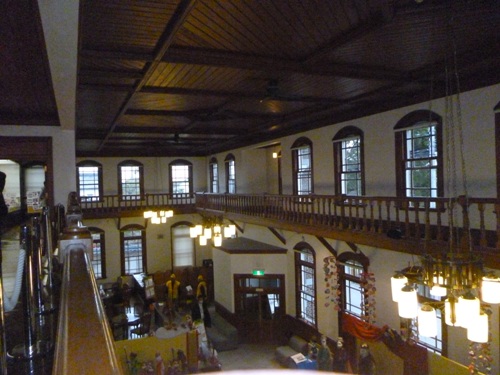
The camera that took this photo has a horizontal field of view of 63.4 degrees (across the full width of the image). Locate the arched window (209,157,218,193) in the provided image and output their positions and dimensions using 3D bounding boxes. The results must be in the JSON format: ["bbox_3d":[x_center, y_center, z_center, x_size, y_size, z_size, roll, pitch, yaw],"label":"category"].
[{"bbox_3d":[-1.932,-0.539,22.537,0.200,2.248,1.409,-2,0,-24],"label":"arched window"}]

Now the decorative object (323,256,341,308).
[{"bbox_3d":[2.485,2.927,12.330,0.420,1.580,0.460,-2,1,0],"label":"decorative object"}]

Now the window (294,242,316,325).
[{"bbox_3d":[2.019,3.411,14.418,0.200,2.901,1.436,-2,1,-23],"label":"window"}]

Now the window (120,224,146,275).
[{"bbox_3d":[-6.597,3.566,23.081,1.407,2.921,0.200,-2,1,-23],"label":"window"}]

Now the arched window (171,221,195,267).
[{"bbox_3d":[-3.776,3.245,23.034,1.336,2.643,0.200,-2,0,-24],"label":"arched window"}]

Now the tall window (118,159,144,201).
[{"bbox_3d":[-6.737,-0.383,23.032,1.429,2.315,0.200,-2,1,-23],"label":"tall window"}]

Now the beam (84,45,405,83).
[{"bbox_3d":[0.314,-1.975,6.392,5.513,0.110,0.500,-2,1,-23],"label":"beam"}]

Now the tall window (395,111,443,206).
[{"bbox_3d":[3.910,-0.619,9.325,0.200,2.263,1.394,-2,0,-24],"label":"tall window"}]

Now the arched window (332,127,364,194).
[{"bbox_3d":[2.885,-0.623,11.641,0.200,2.248,1.409,-2,0,-24],"label":"arched window"}]

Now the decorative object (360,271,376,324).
[{"bbox_3d":[3.117,2.902,10.621,0.420,1.412,0.420,-2,0,-24],"label":"decorative object"}]

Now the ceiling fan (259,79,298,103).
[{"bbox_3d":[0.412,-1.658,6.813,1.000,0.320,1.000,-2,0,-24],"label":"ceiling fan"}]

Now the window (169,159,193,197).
[{"bbox_3d":[-4.088,-0.490,24.172,1.414,2.341,0.200,-2,1,-23],"label":"window"}]

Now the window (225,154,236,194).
[{"bbox_3d":[-0.936,-0.602,20.987,0.200,2.312,1.428,-2,1,-23],"label":"window"}]

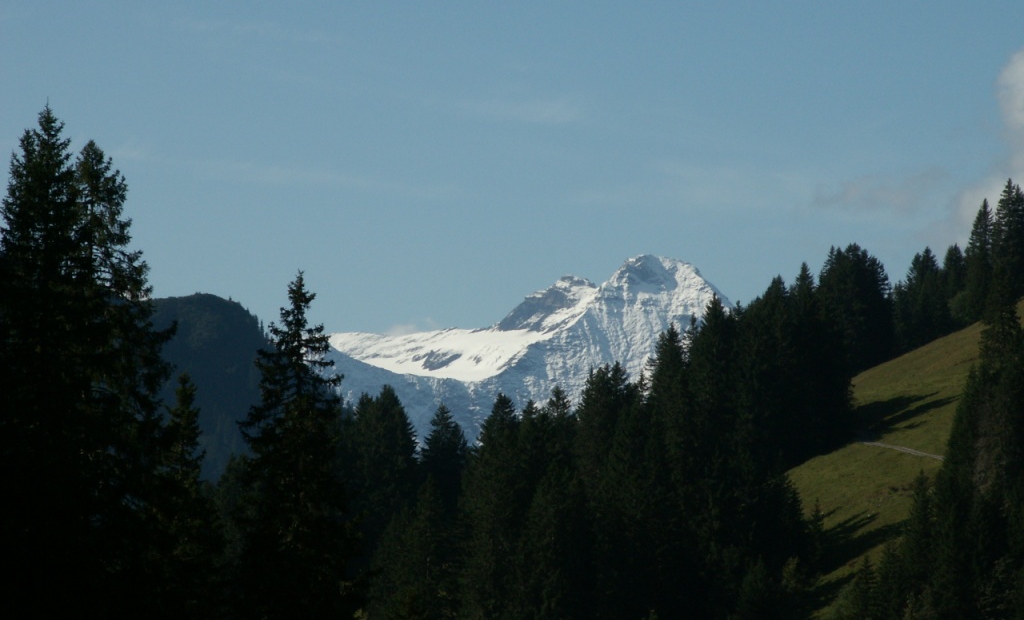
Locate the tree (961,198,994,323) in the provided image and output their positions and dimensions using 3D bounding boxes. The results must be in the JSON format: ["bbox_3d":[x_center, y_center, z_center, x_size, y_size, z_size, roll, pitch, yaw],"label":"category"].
[{"bbox_3d":[79.018,-8.367,800.000,6.200,21.000,6.200,0,-5,0],"label":"tree"}]

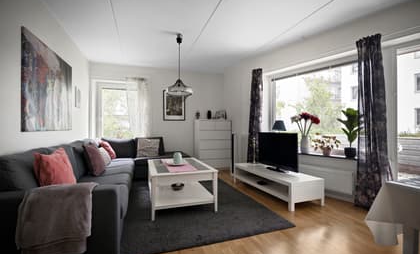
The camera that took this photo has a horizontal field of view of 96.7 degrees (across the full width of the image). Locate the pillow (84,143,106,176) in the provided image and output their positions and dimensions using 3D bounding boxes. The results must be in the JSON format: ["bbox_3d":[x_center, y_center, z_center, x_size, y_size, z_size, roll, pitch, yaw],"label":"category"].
[{"bbox_3d":[-1.514,0.402,2.440,0.140,0.420,0.420,-20,2,-8],"label":"pillow"}]

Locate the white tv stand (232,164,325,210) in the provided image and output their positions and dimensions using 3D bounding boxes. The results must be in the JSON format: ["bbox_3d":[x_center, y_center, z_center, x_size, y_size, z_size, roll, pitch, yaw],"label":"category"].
[{"bbox_3d":[0.989,0.863,3.053,0.543,0.350,1.481,1,-1,-20],"label":"white tv stand"}]

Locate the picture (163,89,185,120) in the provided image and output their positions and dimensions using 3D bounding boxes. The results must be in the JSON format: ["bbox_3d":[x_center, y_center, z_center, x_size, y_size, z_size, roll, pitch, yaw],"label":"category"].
[{"bbox_3d":[-0.912,-0.557,4.749,0.550,0.780,0.030,1,-1,-20],"label":"picture"}]

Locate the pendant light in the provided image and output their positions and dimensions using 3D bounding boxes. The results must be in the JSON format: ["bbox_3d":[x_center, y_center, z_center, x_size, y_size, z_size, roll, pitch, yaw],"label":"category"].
[{"bbox_3d":[-0.468,-0.953,2.895,0.385,1.000,0.385,1,-1,-20],"label":"pendant light"}]

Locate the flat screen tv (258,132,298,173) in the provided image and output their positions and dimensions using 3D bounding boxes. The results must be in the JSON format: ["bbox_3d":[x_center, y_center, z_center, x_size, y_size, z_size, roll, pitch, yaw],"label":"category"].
[{"bbox_3d":[1.058,0.387,2.993,0.200,0.590,0.910,1,-1,-20],"label":"flat screen tv"}]

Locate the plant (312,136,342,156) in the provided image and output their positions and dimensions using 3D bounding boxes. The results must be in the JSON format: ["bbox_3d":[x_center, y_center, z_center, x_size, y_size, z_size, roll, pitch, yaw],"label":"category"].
[{"bbox_3d":[1.830,0.272,2.926,0.330,0.330,0.370,1,-2,-39],"label":"plant"}]

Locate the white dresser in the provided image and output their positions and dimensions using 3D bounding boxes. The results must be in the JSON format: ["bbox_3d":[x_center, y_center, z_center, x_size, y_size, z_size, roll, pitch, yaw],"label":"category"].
[{"bbox_3d":[0.063,0.455,4.885,0.820,1.240,0.480,1,-1,-20],"label":"white dresser"}]

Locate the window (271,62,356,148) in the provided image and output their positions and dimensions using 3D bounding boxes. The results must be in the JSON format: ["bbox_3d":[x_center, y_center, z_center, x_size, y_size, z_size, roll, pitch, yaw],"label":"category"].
[{"bbox_3d":[1.732,-0.282,3.231,0.100,1.430,1.540,1,-2,-39],"label":"window"}]

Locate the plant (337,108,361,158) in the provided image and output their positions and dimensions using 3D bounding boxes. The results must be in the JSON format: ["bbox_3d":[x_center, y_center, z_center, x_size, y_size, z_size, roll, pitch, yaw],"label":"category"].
[{"bbox_3d":[2.044,0.073,2.717,0.330,0.720,0.350,1,-2,-39],"label":"plant"}]

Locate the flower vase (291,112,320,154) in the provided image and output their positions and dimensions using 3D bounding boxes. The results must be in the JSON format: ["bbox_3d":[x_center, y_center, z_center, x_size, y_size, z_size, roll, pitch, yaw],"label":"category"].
[{"bbox_3d":[1.619,0.101,3.170,0.330,0.680,0.420,1,-2,-39],"label":"flower vase"}]

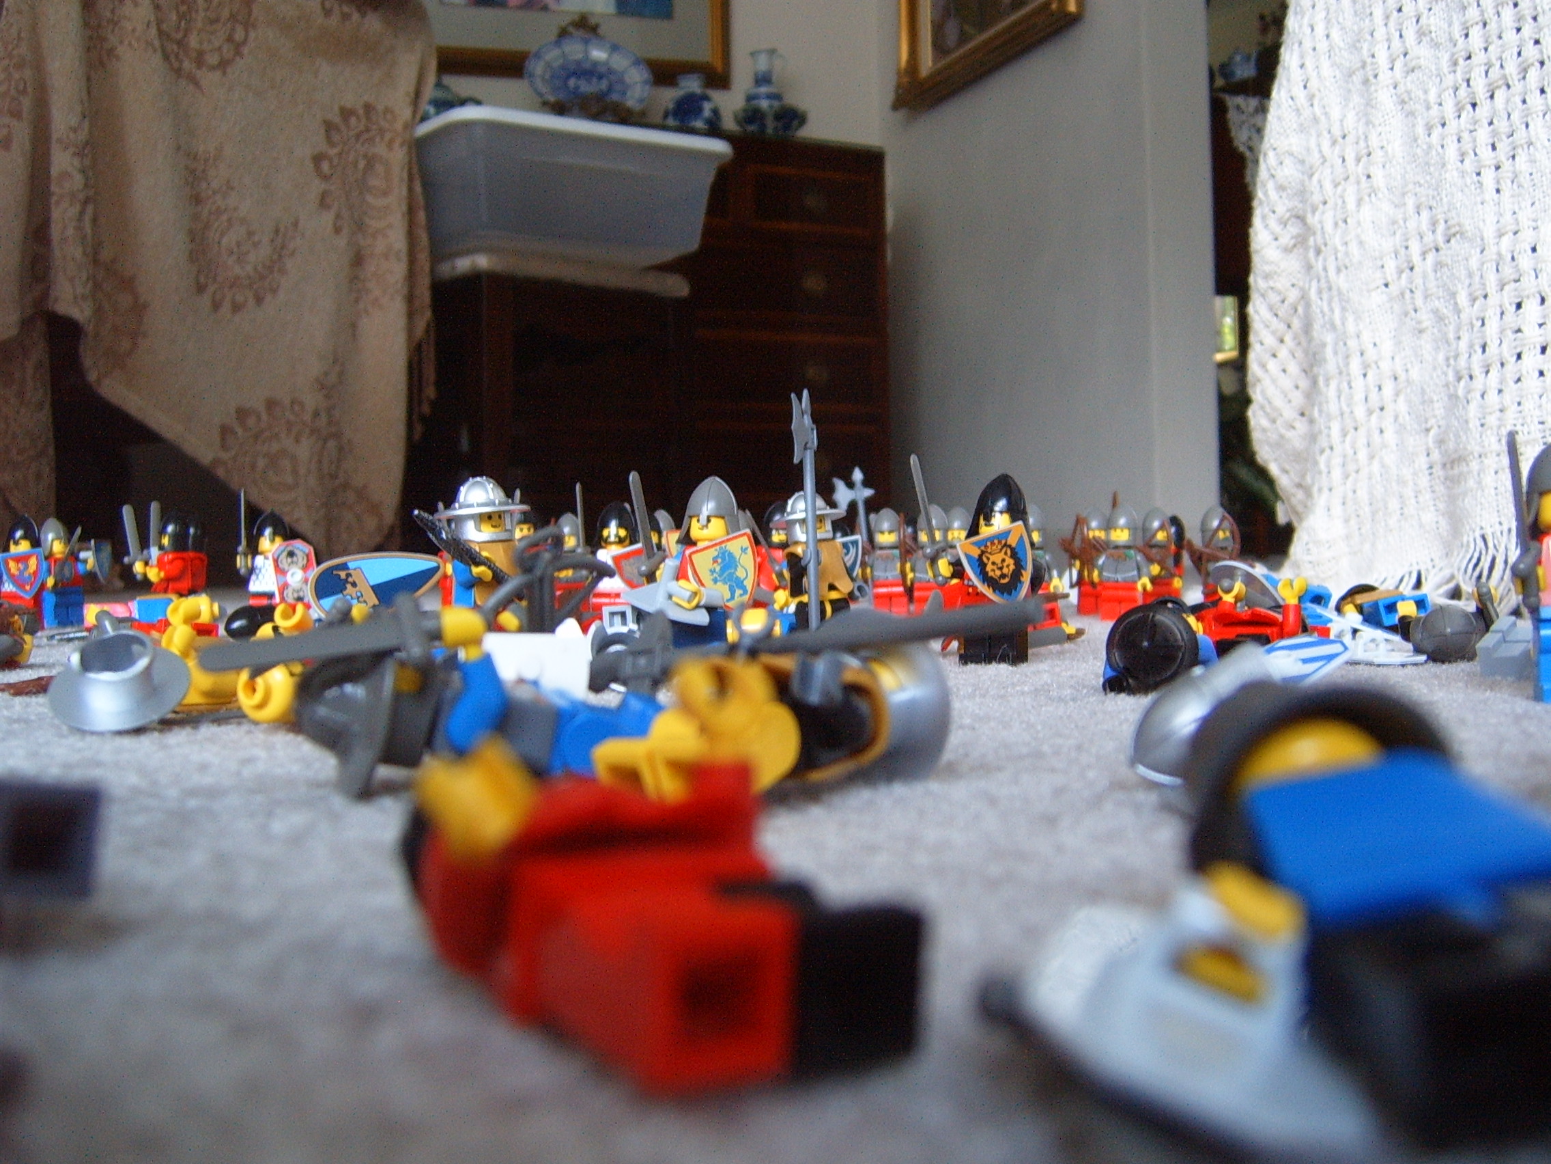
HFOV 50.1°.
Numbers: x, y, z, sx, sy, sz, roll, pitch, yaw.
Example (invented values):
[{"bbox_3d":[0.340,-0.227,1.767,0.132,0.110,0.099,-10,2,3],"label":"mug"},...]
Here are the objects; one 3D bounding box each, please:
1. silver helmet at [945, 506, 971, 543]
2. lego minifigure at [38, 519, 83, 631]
[{"bbox_3d":[0.074,-0.023,0.672,0.012,0.016,0.013,-1,1,3],"label":"silver helmet"},{"bbox_3d":[-0.291,-0.004,0.675,0.013,0.045,0.021,0,1,28],"label":"lego minifigure"}]

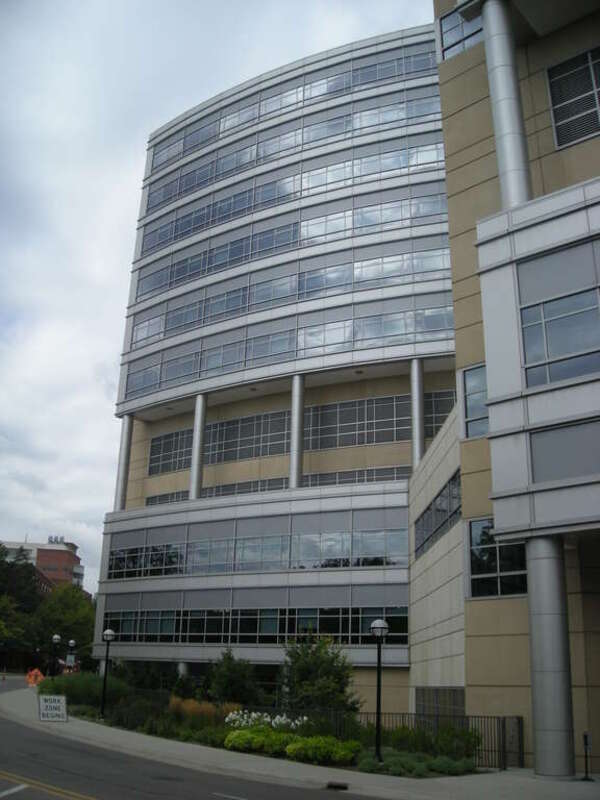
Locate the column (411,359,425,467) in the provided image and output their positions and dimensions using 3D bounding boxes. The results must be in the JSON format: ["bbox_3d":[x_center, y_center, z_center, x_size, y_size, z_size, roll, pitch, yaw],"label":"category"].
[{"bbox_3d":[6.872,1.074,47.871,0.680,7.576,0.680,2,-20,0],"label":"column"}]

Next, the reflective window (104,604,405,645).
[{"bbox_3d":[-3.688,13.504,48.343,21.198,1.950,0.900,-9,-22,27],"label":"reflective window"}]

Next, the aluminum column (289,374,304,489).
[{"bbox_3d":[-0.232,1.883,50.591,0.690,7.402,0.690,2,-20,0],"label":"aluminum column"}]

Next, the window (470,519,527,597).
[{"bbox_3d":[4.809,3.751,19.620,1.580,1.913,0.150,-16,-26,40],"label":"window"}]

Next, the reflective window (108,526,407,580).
[{"bbox_3d":[-3.645,9.608,49.726,21.420,2.080,0.900,-9,-22,27],"label":"reflective window"}]

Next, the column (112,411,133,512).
[{"bbox_3d":[-12.670,4.477,57.930,0.720,7.098,0.720,2,-20,0],"label":"column"}]

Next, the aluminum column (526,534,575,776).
[{"bbox_3d":[5.383,5.392,17.453,0.830,4.905,0.830,2,-20,0],"label":"aluminum column"}]

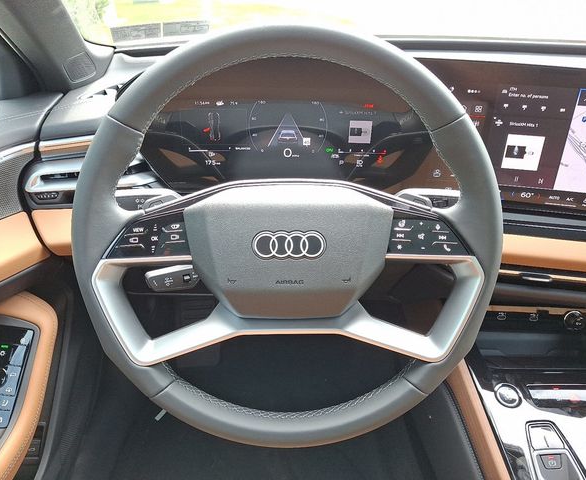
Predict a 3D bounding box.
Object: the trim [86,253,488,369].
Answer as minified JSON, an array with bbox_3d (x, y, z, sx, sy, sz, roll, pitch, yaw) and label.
[{"bbox_3d":[-0.005,0.061,0.412,0.339,0.097,0.042,0,0,0],"label":"trim"}]

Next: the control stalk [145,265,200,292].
[{"bbox_3d":[-0.114,0.038,0.472,0.073,0.024,0.020,-6,2,-6],"label":"control stalk"}]

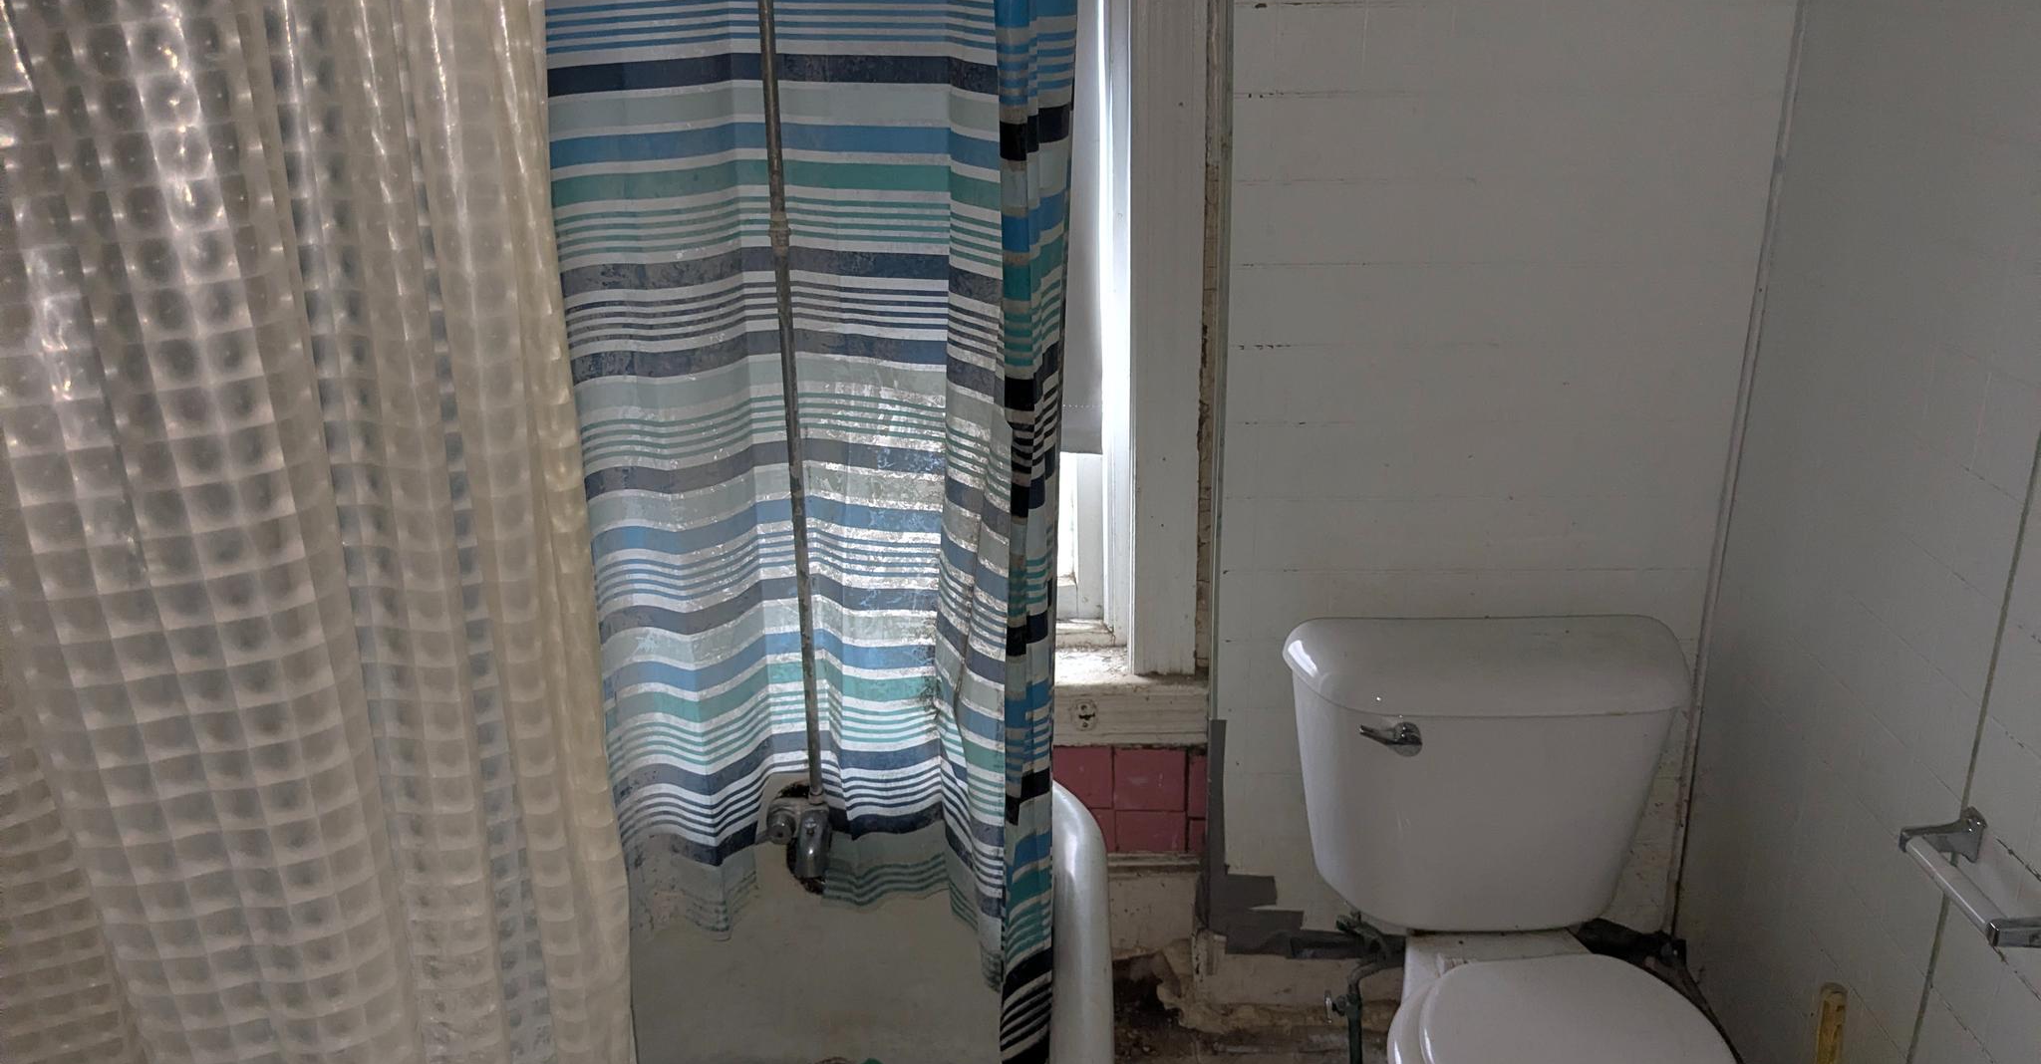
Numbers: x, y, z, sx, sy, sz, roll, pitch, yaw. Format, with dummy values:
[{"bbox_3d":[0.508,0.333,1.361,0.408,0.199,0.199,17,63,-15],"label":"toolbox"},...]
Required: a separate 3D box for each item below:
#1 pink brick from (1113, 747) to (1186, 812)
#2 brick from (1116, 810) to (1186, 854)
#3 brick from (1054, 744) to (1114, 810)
[{"bbox_3d":[0.187,0.354,2.302,0.102,0.103,0.014,0,20,2],"label":"pink brick"},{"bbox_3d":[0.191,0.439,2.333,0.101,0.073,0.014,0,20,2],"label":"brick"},{"bbox_3d":[0.083,0.353,2.305,0.101,0.100,0.014,0,20,2],"label":"brick"}]

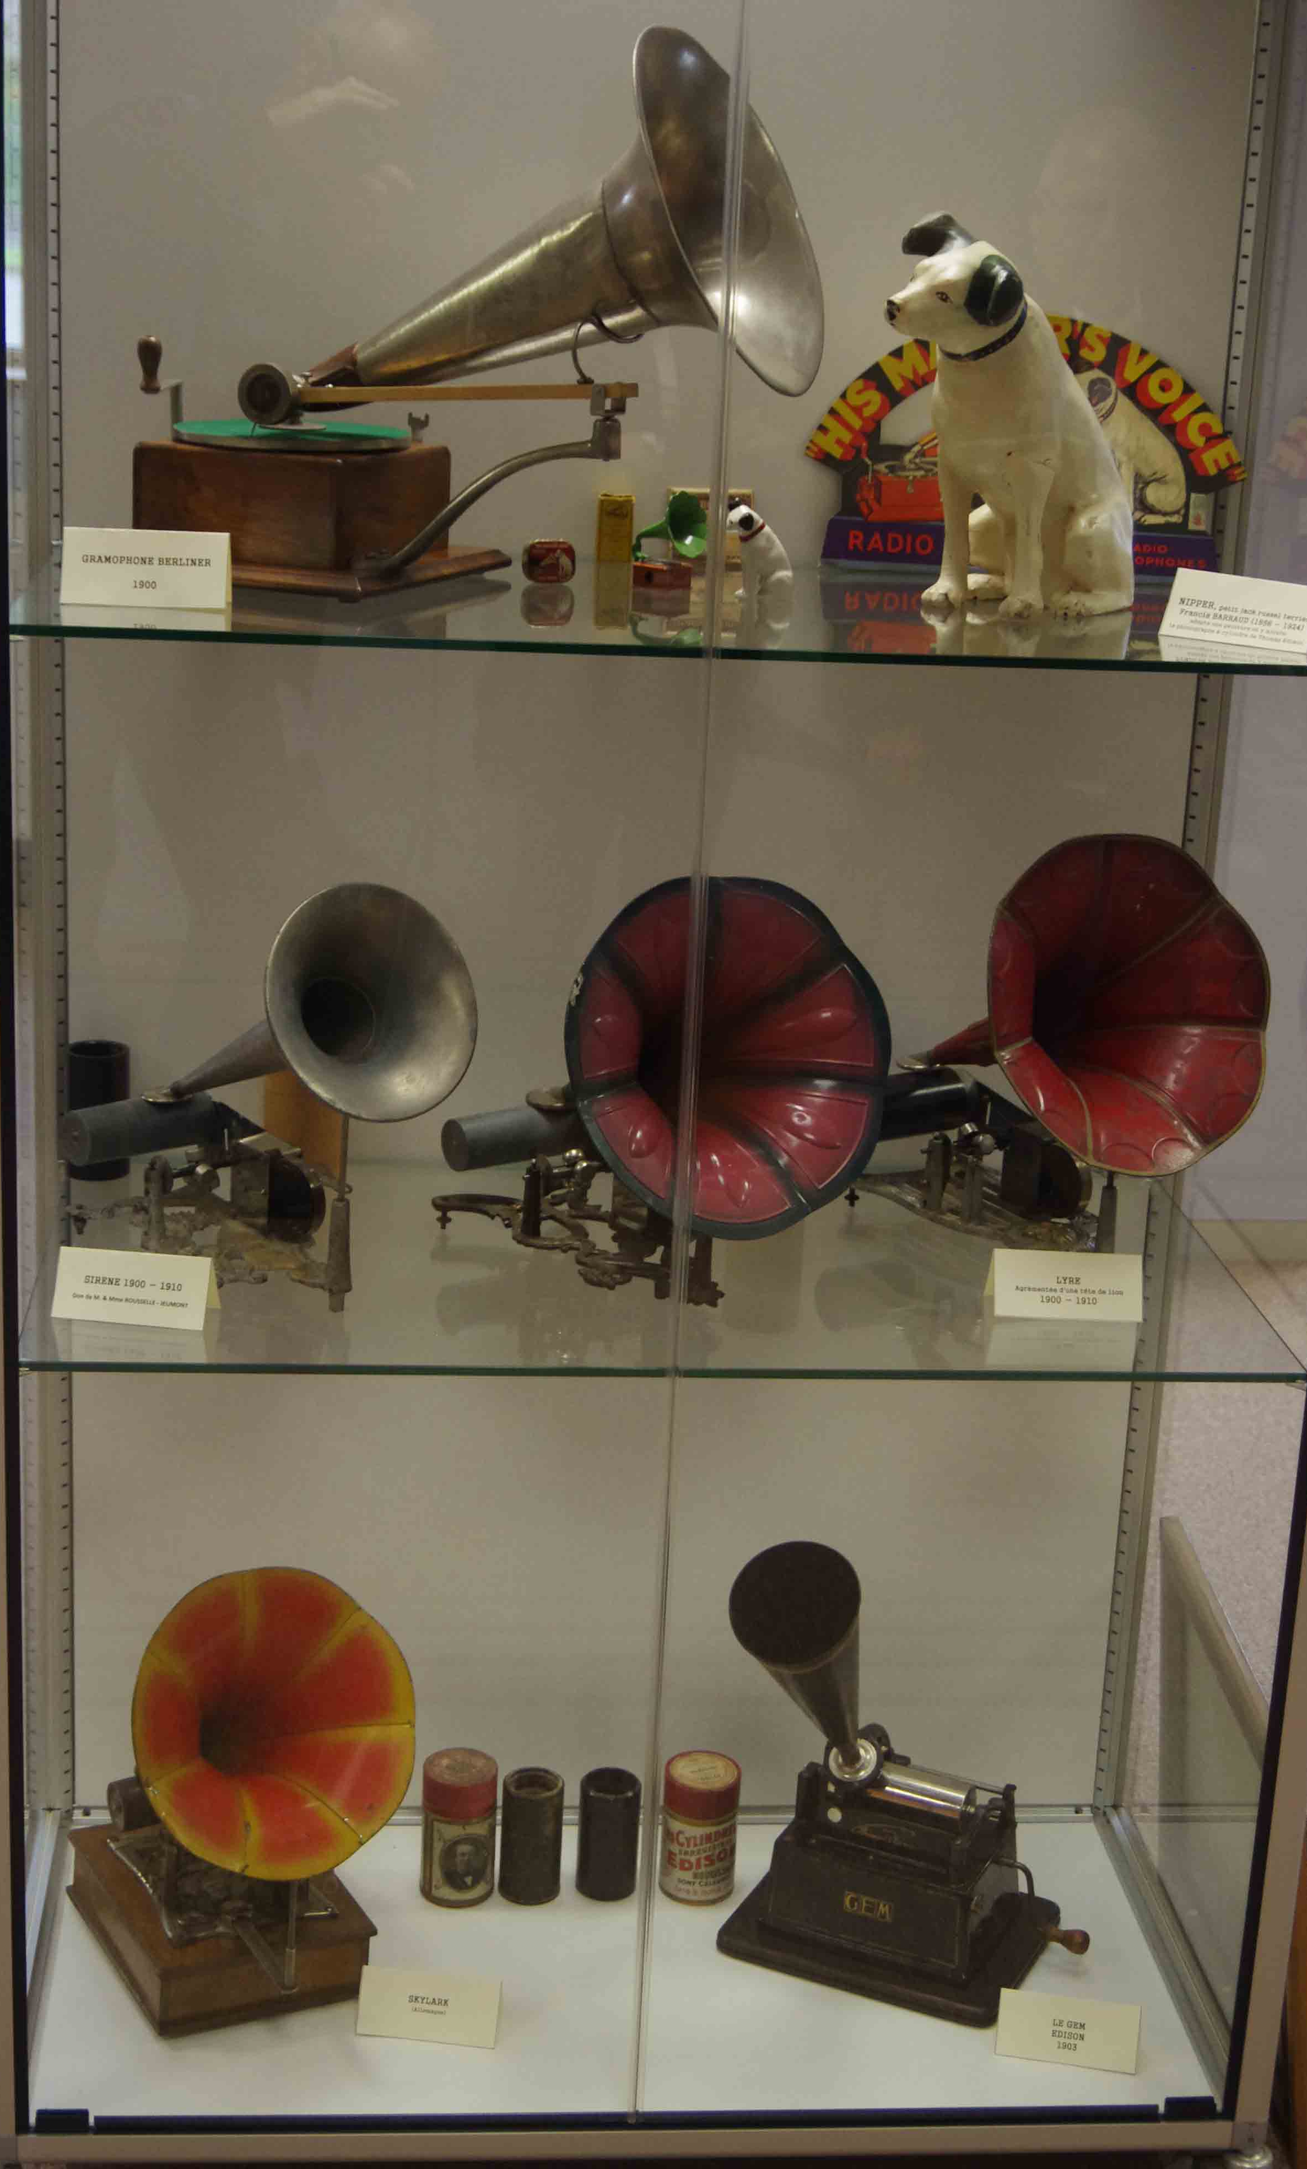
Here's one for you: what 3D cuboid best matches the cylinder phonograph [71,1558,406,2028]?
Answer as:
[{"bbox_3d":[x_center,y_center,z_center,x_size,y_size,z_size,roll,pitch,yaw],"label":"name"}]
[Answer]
[{"bbox_3d":[-0.351,0.553,2.276,0.241,0.383,0.328,-6,18,-28],"label":"cylinder phonograph"}]

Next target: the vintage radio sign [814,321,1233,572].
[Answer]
[{"bbox_3d":[0.301,-0.517,2.248,0.355,0.212,0.025,2,15,-1],"label":"vintage radio sign"}]

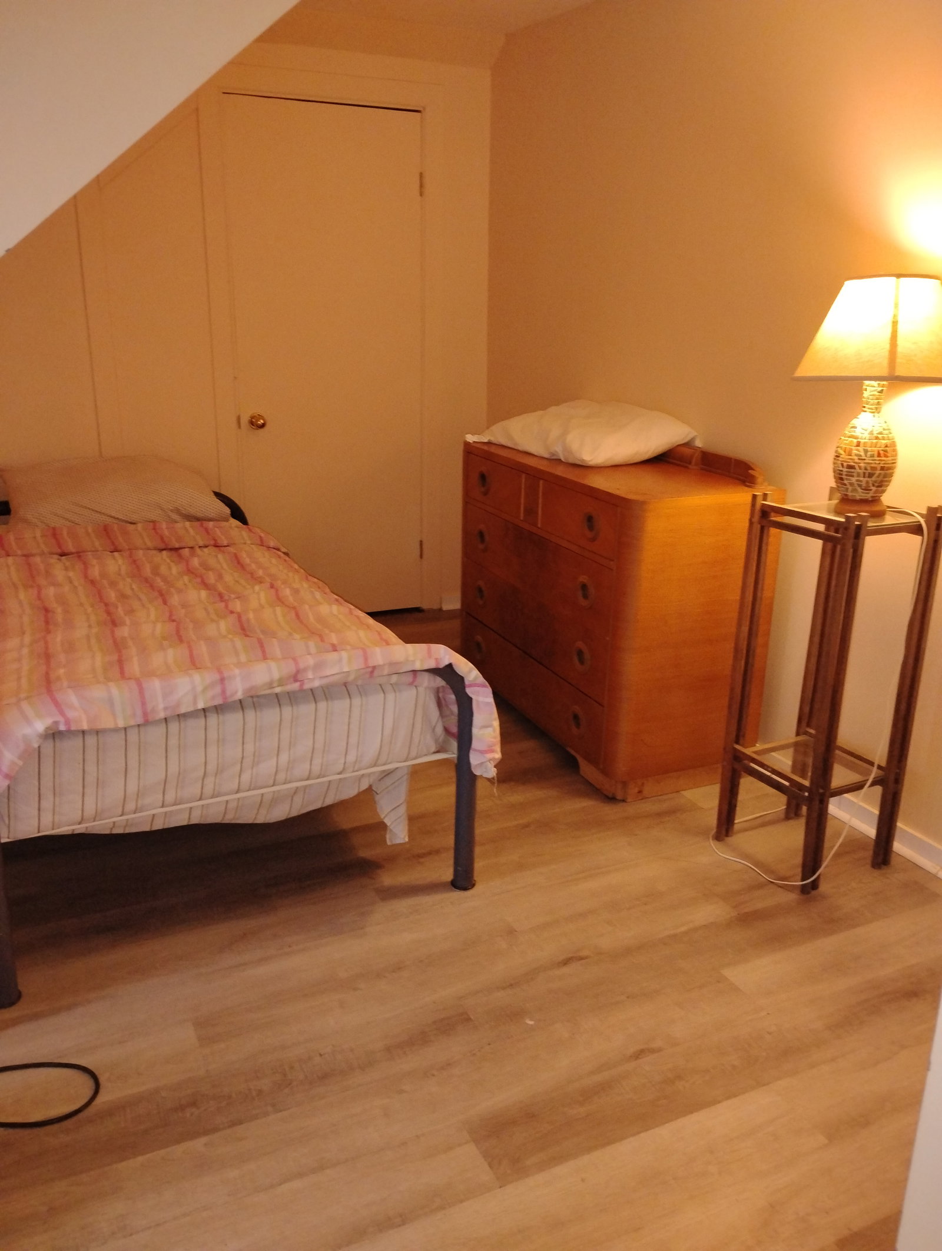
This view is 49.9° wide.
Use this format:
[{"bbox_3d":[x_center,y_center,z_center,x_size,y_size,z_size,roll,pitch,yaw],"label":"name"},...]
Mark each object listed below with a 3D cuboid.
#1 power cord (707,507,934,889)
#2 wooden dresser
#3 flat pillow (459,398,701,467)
[{"bbox_3d":[0.824,0.155,2.464,0.370,0.905,0.410,-7,19,-23],"label":"power cord"},{"bbox_3d":[0.407,-0.133,3.320,0.480,0.920,1.190,-6,19,-22],"label":"wooden dresser"},{"bbox_3d":[0.386,-0.652,3.370,0.450,0.170,0.710,-6,19,-22],"label":"flat pillow"}]

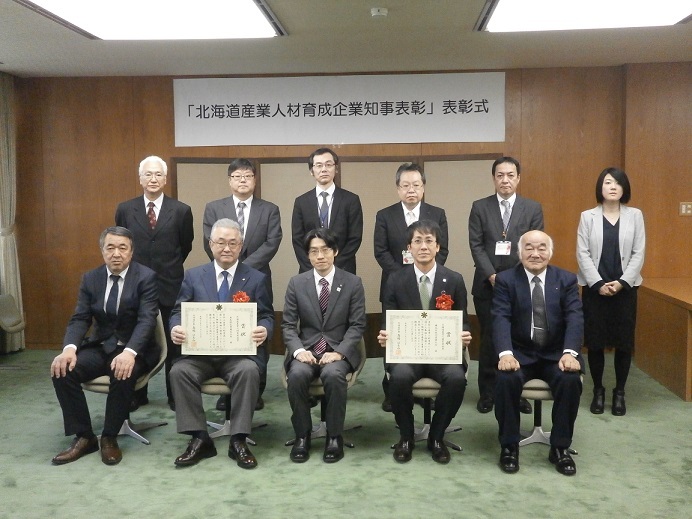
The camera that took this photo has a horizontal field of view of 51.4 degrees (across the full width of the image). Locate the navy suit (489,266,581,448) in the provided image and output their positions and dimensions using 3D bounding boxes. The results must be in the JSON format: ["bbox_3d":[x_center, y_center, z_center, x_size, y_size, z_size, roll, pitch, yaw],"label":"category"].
[{"bbox_3d":[1.084,0.523,4.117,0.530,0.900,0.650,1,5,10],"label":"navy suit"}]

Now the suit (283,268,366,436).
[{"bbox_3d":[-0.126,0.500,4.206,0.490,0.900,0.630,0,5,2],"label":"suit"}]

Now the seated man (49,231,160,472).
[{"bbox_3d":[-1.358,0.452,4.181,0.530,1.260,0.760,0,5,5],"label":"seated man"}]

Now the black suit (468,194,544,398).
[{"bbox_3d":[1.075,0.244,4.849,0.500,1.360,0.310,0,5,7],"label":"black suit"}]

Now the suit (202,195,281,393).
[{"bbox_3d":[-0.721,0.276,4.969,0.530,1.390,0.290,0,5,0],"label":"suit"}]

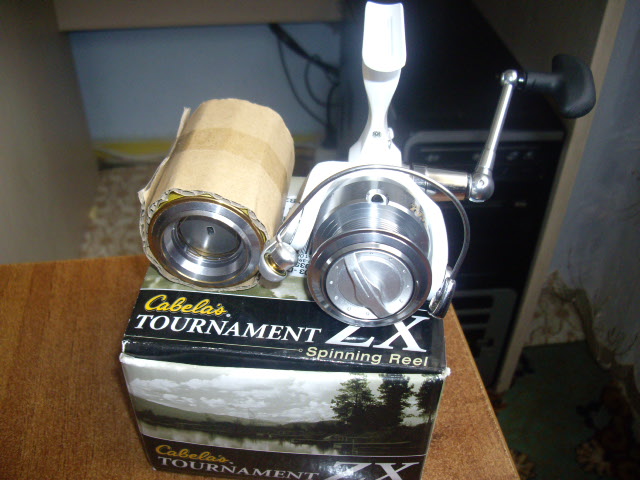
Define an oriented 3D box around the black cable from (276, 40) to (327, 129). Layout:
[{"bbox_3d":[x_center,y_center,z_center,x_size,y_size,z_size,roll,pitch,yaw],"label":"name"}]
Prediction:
[{"bbox_3d":[-0.035,-0.301,1.345,0.097,0.175,0.060,-3,39,-5],"label":"black cable"}]

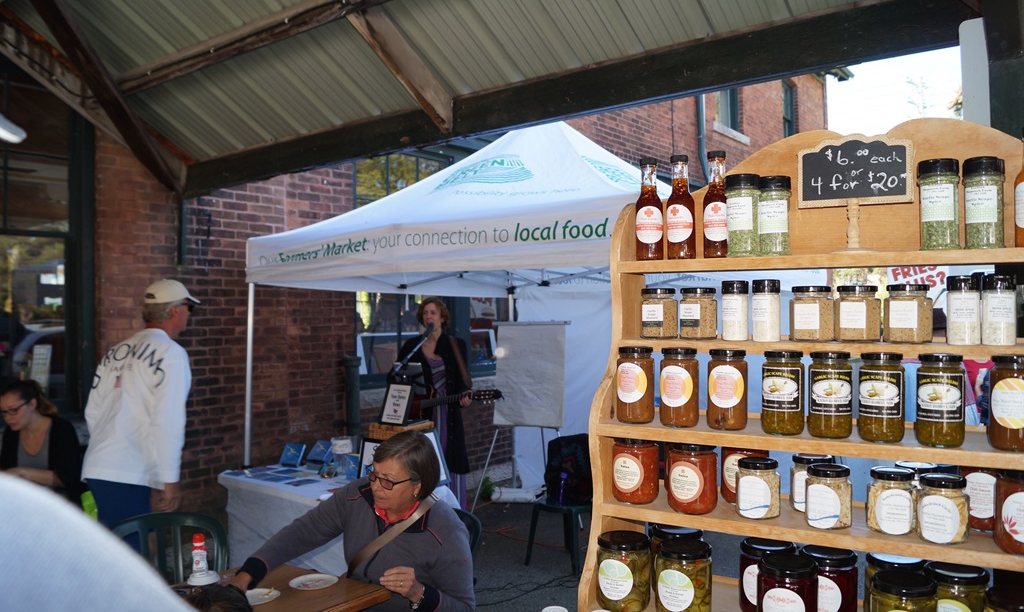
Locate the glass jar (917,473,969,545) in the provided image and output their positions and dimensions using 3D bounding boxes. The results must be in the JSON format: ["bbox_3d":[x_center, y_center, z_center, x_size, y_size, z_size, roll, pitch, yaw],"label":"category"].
[{"bbox_3d":[0.603,0.282,1.073,0.066,0.085,0.060,-1,-1,35],"label":"glass jar"}]

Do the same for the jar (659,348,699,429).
[{"bbox_3d":[0.274,0.132,1.258,0.062,0.124,0.062,0,-1,22],"label":"jar"}]

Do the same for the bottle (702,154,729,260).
[{"bbox_3d":[0.337,-0.165,1.264,0.047,0.179,0.047,0,-1,20],"label":"bottle"}]

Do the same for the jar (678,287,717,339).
[{"bbox_3d":[0.320,0.015,1.316,0.066,0.087,0.060,-1,-1,34],"label":"jar"}]

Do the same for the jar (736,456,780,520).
[{"bbox_3d":[0.373,0.276,1.163,0.067,0.083,0.062,0,0,0],"label":"jar"}]

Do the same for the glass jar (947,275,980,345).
[{"bbox_3d":[0.649,0.007,1.102,0.042,0.100,0.042,-1,-1,33],"label":"glass jar"}]

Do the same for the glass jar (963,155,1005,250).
[{"bbox_3d":[0.677,-0.147,1.101,0.051,0.134,0.051,-1,-1,43],"label":"glass jar"}]

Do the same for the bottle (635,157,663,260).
[{"bbox_3d":[0.236,-0.166,1.314,0.046,0.173,0.046,0,0,12],"label":"bottle"}]

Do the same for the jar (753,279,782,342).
[{"bbox_3d":[0.408,0.008,1.225,0.042,0.098,0.042,0,-1,0],"label":"jar"}]

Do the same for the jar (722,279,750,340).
[{"bbox_3d":[0.362,0.008,1.241,0.043,0.098,0.043,0,0,0],"label":"jar"}]

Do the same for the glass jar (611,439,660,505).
[{"bbox_3d":[0.204,0.267,1.266,0.076,0.108,0.076,0,0,0],"label":"glass jar"}]

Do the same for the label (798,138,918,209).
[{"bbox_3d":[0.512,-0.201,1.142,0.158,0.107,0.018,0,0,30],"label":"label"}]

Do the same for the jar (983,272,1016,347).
[{"bbox_3d":[0.685,0.007,1.080,0.042,0.100,0.042,-1,-1,27],"label":"jar"}]

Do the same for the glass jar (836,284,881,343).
[{"bbox_3d":[0.535,0.013,1.187,0.066,0.087,0.060,-1,-1,34],"label":"glass jar"}]

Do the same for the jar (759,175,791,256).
[{"bbox_3d":[0.424,-0.143,1.239,0.051,0.133,0.051,0,-1,24],"label":"jar"}]

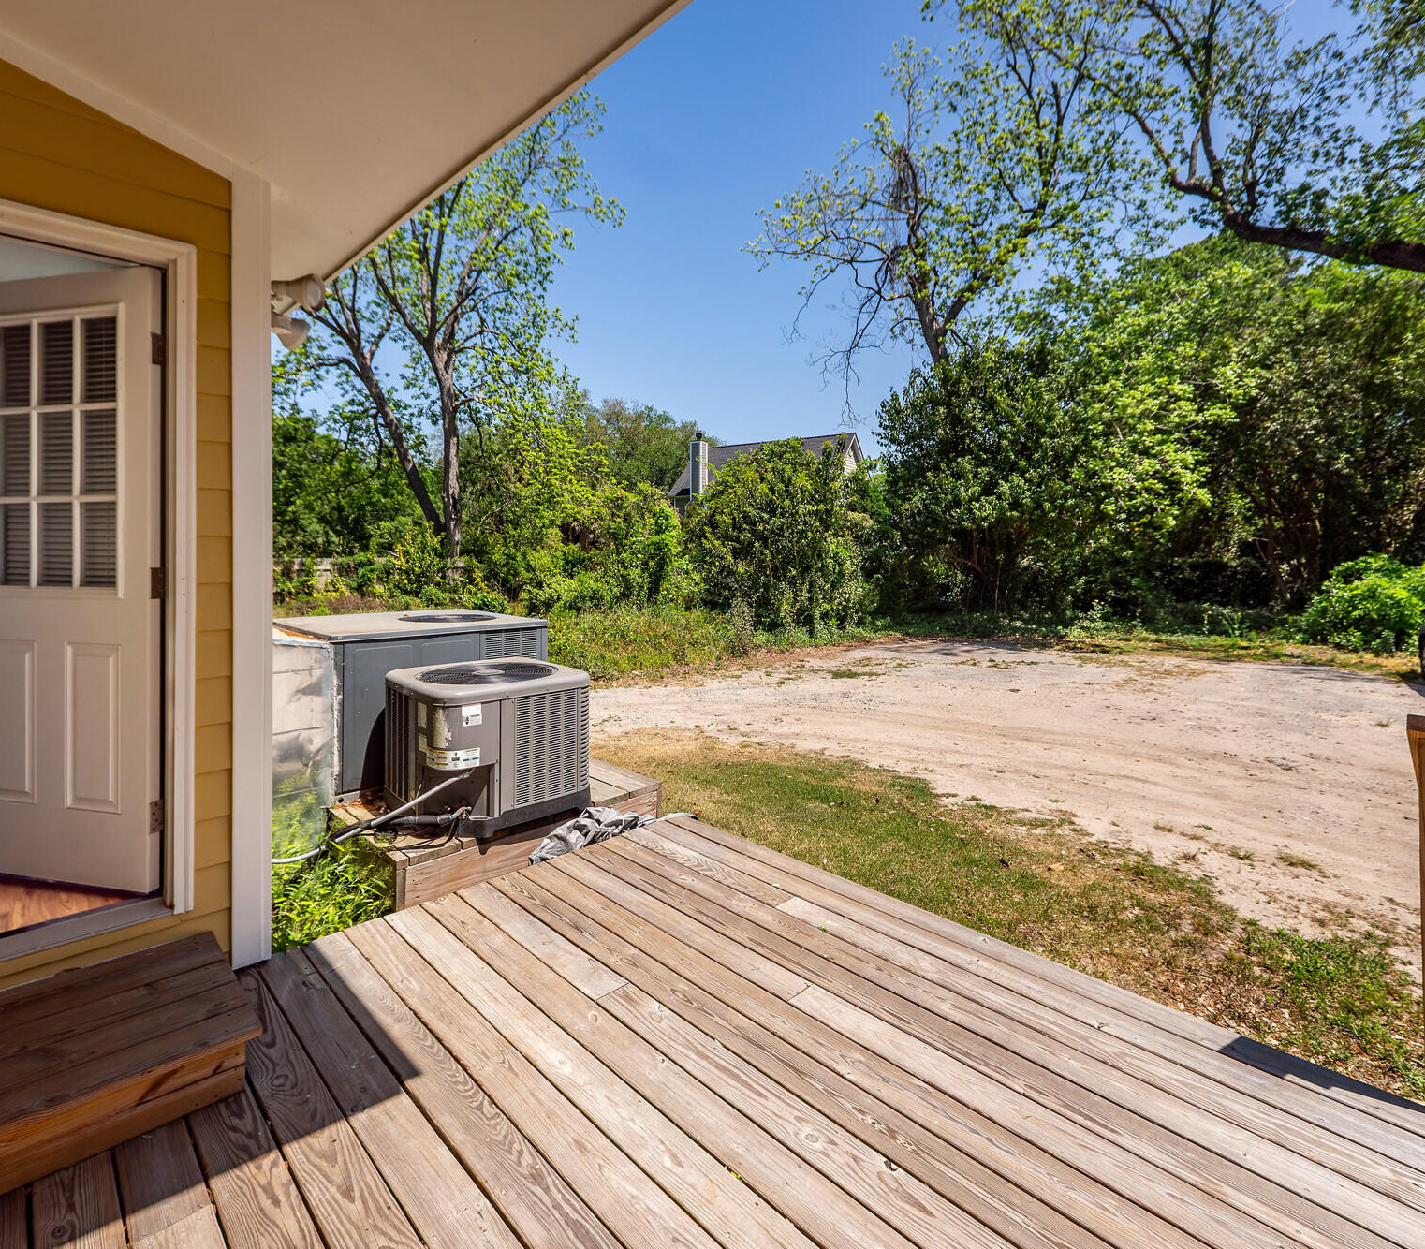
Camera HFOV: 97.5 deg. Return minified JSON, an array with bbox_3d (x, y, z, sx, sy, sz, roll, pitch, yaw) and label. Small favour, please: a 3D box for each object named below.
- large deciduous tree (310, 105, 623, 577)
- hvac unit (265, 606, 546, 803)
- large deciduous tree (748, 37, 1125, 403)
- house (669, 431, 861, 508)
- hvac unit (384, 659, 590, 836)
[{"bbox_3d":[-8.833,-9.178,21.000,11.000,17.000,10.000,0,5,0],"label":"large deciduous tree"},{"bbox_3d":[-1.809,0.383,3.786,1.136,0.794,1.171,5,7,45],"label":"hvac unit"},{"bbox_3d":[6.459,-7.976,17.500,10.000,15.000,9.000,0,5,0],"label":"large deciduous tree"},{"bbox_3d":[4.380,-8.120,42.000,12.500,9.000,10.000,3,6,29],"label":"house"},{"bbox_3d":[-1.101,0.571,3.079,0.757,0.635,0.750,5,7,45],"label":"hvac unit"}]

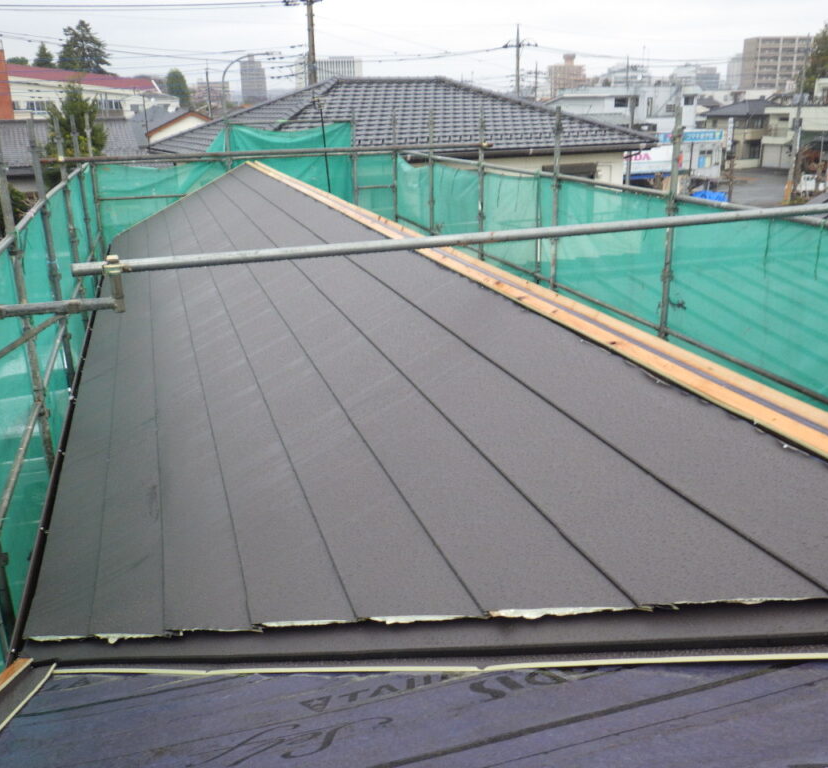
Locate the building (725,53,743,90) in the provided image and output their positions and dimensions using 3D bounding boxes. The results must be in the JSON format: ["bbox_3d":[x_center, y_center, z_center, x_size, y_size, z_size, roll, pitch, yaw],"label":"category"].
[{"bbox_3d":[148.492,-136.285,377.369,12.500,25.898,12.500,-1,19,0],"label":"building"}]

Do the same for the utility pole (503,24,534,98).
[{"bbox_3d":[8.516,-23.040,68.951,2.400,12.690,0.500,-1,18,0],"label":"utility pole"}]

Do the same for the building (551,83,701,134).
[{"bbox_3d":[19.343,-22.739,75.857,11.500,8.836,8.000,-9,20,-21],"label":"building"}]

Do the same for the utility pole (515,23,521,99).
[{"bbox_3d":[8.516,-23.040,68.951,0.320,12.690,0.320,-1,18,0],"label":"utility pole"}]

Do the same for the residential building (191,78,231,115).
[{"bbox_3d":[-117.496,-165.118,490.137,19.000,26.680,13.000,-5,18,-12],"label":"residential building"}]

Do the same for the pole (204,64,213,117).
[{"bbox_3d":[-21.019,-26.642,85.830,0.350,11.673,0.350,-1,19,0],"label":"pole"}]

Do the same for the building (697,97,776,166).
[{"bbox_3d":[36.534,-27.832,92.216,7.500,7.284,6.800,-11,21,-26],"label":"building"}]

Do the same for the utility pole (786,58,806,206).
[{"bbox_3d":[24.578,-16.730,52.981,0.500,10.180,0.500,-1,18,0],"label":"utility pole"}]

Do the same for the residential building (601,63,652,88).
[{"bbox_3d":[55.249,-74.379,217.842,13.000,17.940,11.000,4,18,13],"label":"residential building"}]

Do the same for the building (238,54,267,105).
[{"bbox_3d":[-133.920,-245.949,696.708,23.000,53.850,18.000,-4,18,-10],"label":"building"}]

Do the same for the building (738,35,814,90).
[{"bbox_3d":[127.538,-106.654,295.348,21.000,30.280,12.000,-2,18,-4],"label":"building"}]

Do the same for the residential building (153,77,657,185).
[{"bbox_3d":[-0.527,-3.870,22.126,10.857,8.243,8.092,-10,21,-25],"label":"residential building"}]

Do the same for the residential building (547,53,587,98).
[{"bbox_3d":[90.341,-174.291,492.675,21.000,38.440,15.000,5,19,18],"label":"residential building"}]

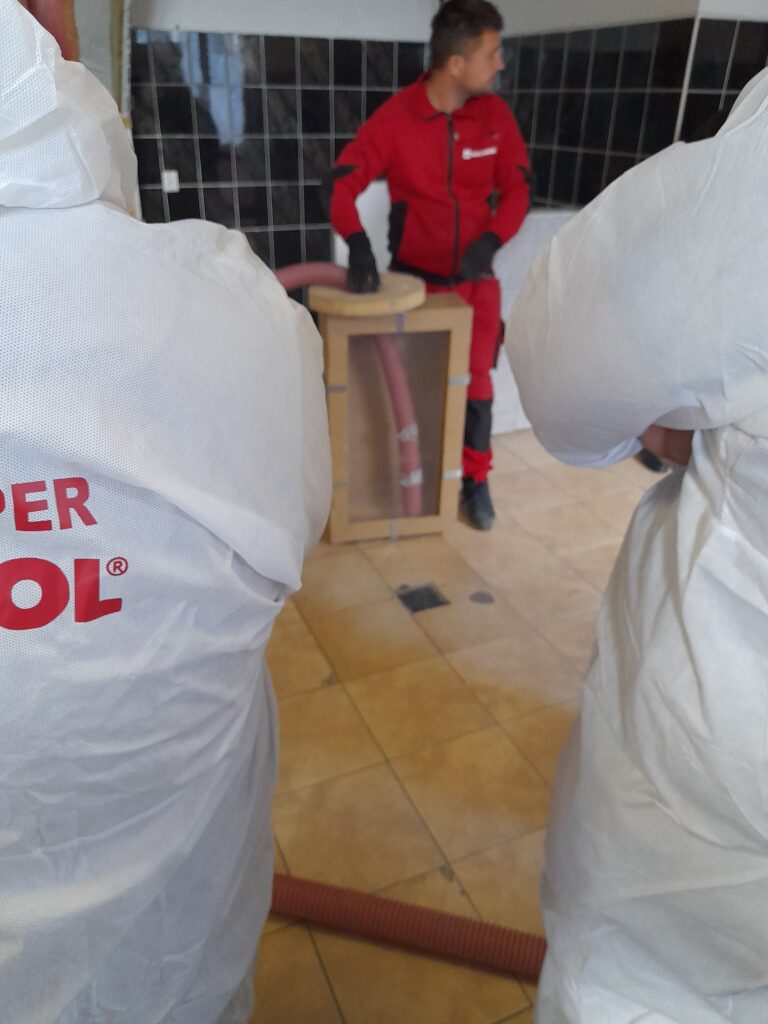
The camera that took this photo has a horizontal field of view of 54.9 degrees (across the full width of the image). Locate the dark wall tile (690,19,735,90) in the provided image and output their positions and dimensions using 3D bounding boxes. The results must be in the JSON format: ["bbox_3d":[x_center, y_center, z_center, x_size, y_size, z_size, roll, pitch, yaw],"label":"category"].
[{"bbox_3d":[1.331,-1.851,3.003,0.198,0.248,0.010,-11,31,-21],"label":"dark wall tile"}]

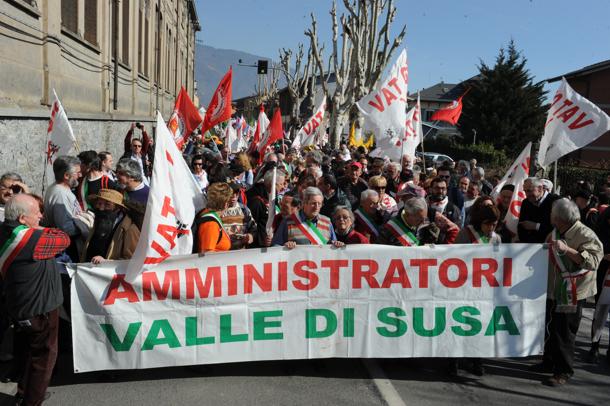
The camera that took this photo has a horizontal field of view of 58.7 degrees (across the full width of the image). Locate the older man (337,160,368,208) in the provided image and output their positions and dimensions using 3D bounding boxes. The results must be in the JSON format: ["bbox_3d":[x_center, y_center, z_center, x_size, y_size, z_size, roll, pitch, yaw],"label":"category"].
[{"bbox_3d":[0.675,0.289,7.724,0.540,1.740,0.380,0,8,-6],"label":"older man"}]

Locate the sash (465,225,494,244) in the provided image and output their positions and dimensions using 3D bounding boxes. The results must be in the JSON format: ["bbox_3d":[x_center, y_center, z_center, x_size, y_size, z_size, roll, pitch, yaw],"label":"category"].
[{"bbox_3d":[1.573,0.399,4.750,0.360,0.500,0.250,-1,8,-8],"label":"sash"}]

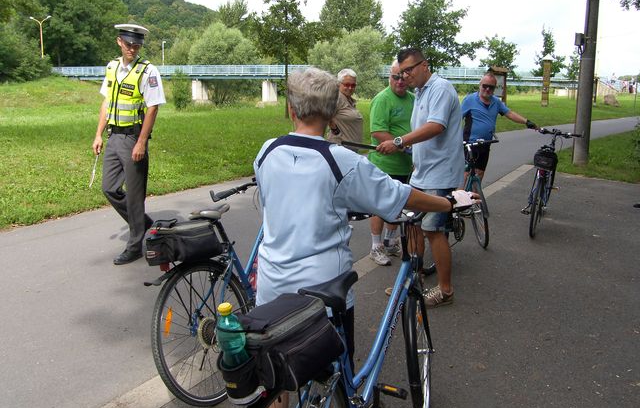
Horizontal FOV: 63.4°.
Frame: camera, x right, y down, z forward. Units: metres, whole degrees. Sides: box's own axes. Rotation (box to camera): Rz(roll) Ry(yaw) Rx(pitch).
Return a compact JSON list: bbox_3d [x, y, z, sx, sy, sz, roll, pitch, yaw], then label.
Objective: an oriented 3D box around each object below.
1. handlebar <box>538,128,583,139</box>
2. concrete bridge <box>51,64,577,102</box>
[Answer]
[{"bbox_3d":[2.846,-0.831,6.100,0.570,0.120,0.180,6,13,28],"label":"handlebar"},{"bbox_3d":[-4.243,-11.706,50.500,54.000,4.000,3.000,3,12,15],"label":"concrete bridge"}]

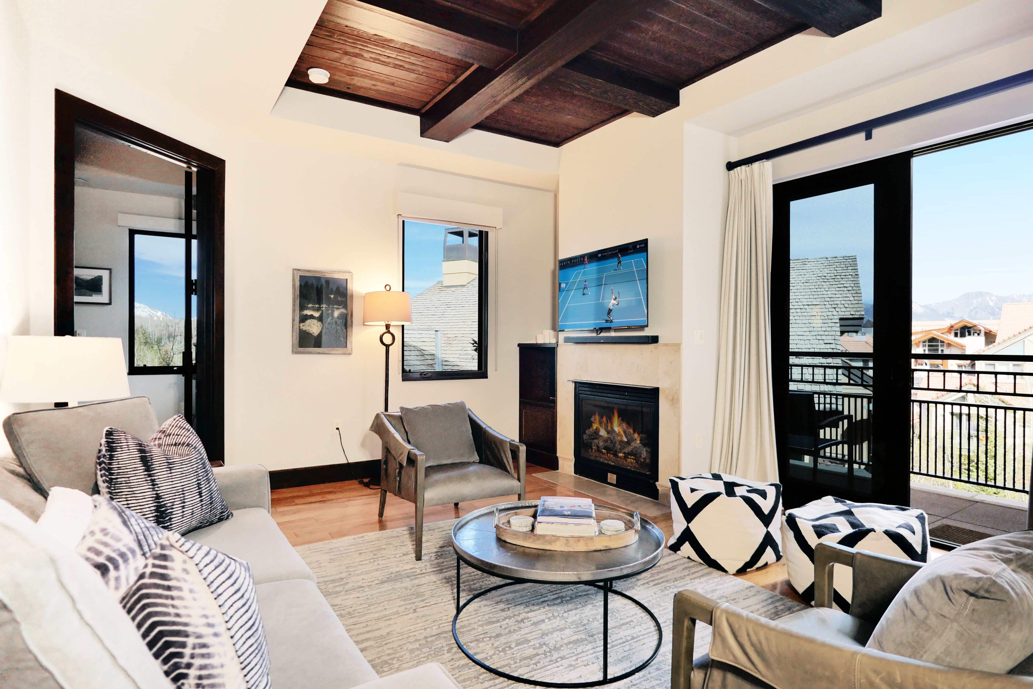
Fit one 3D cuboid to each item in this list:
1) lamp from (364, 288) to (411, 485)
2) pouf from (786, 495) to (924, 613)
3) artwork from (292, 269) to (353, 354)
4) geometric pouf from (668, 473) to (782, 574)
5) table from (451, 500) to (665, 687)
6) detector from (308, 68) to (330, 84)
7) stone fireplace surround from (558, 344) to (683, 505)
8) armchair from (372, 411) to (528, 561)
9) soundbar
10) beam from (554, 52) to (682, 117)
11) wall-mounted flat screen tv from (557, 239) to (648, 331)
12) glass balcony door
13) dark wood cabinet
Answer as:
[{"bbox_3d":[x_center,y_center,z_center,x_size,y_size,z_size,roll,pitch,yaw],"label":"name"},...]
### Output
[{"bbox_3d":[-1.096,0.336,4.353,0.395,1.685,0.395,0,0,0],"label":"lamp"},{"bbox_3d":[1.571,0.990,2.410,0.408,0.413,0.408,0,0,-28],"label":"pouf"},{"bbox_3d":[-1.624,-0.269,4.348,0.480,0.700,0.030,0,0,-29],"label":"artwork"},{"bbox_3d":[1.190,0.988,2.970,0.420,0.405,0.420,0,0,-32],"label":"geometric pouf"},{"bbox_3d":[0.173,0.986,2.225,0.881,0.411,0.881,0,0,0],"label":"table"},{"bbox_3d":[-1.374,-1.863,3.596,0.150,0.042,0.150,0,0,-29],"label":"detector"},{"bbox_3d":[0.820,0.592,4.366,0.120,1.189,1.419,0,0,-35],"label":"stone fireplace surround"},{"bbox_3d":[-0.448,0.822,3.345,0.695,0.725,0.835,0,0,-26],"label":"armchair"},{"bbox_3d":[0.786,-0.042,4.468,0.105,0.060,0.985,0,0,-37],"label":"soundbar"},{"bbox_3d":[0.646,-1.826,3.590,1.110,0.171,0.230,0,0,-30],"label":"beam"},{"bbox_3d":[0.695,-0.454,4.321,0.060,0.655,1.070,0,0,-35],"label":"wall-mounted flat screen tv"},{"bbox_3d":[2.201,-0.007,3.620,0.060,2.420,0.940,0,0,-36],"label":"glass balcony door"},{"bbox_3d":[0.360,0.580,5.121,0.420,1.195,0.600,0,0,-37],"label":"dark wood cabinet"}]

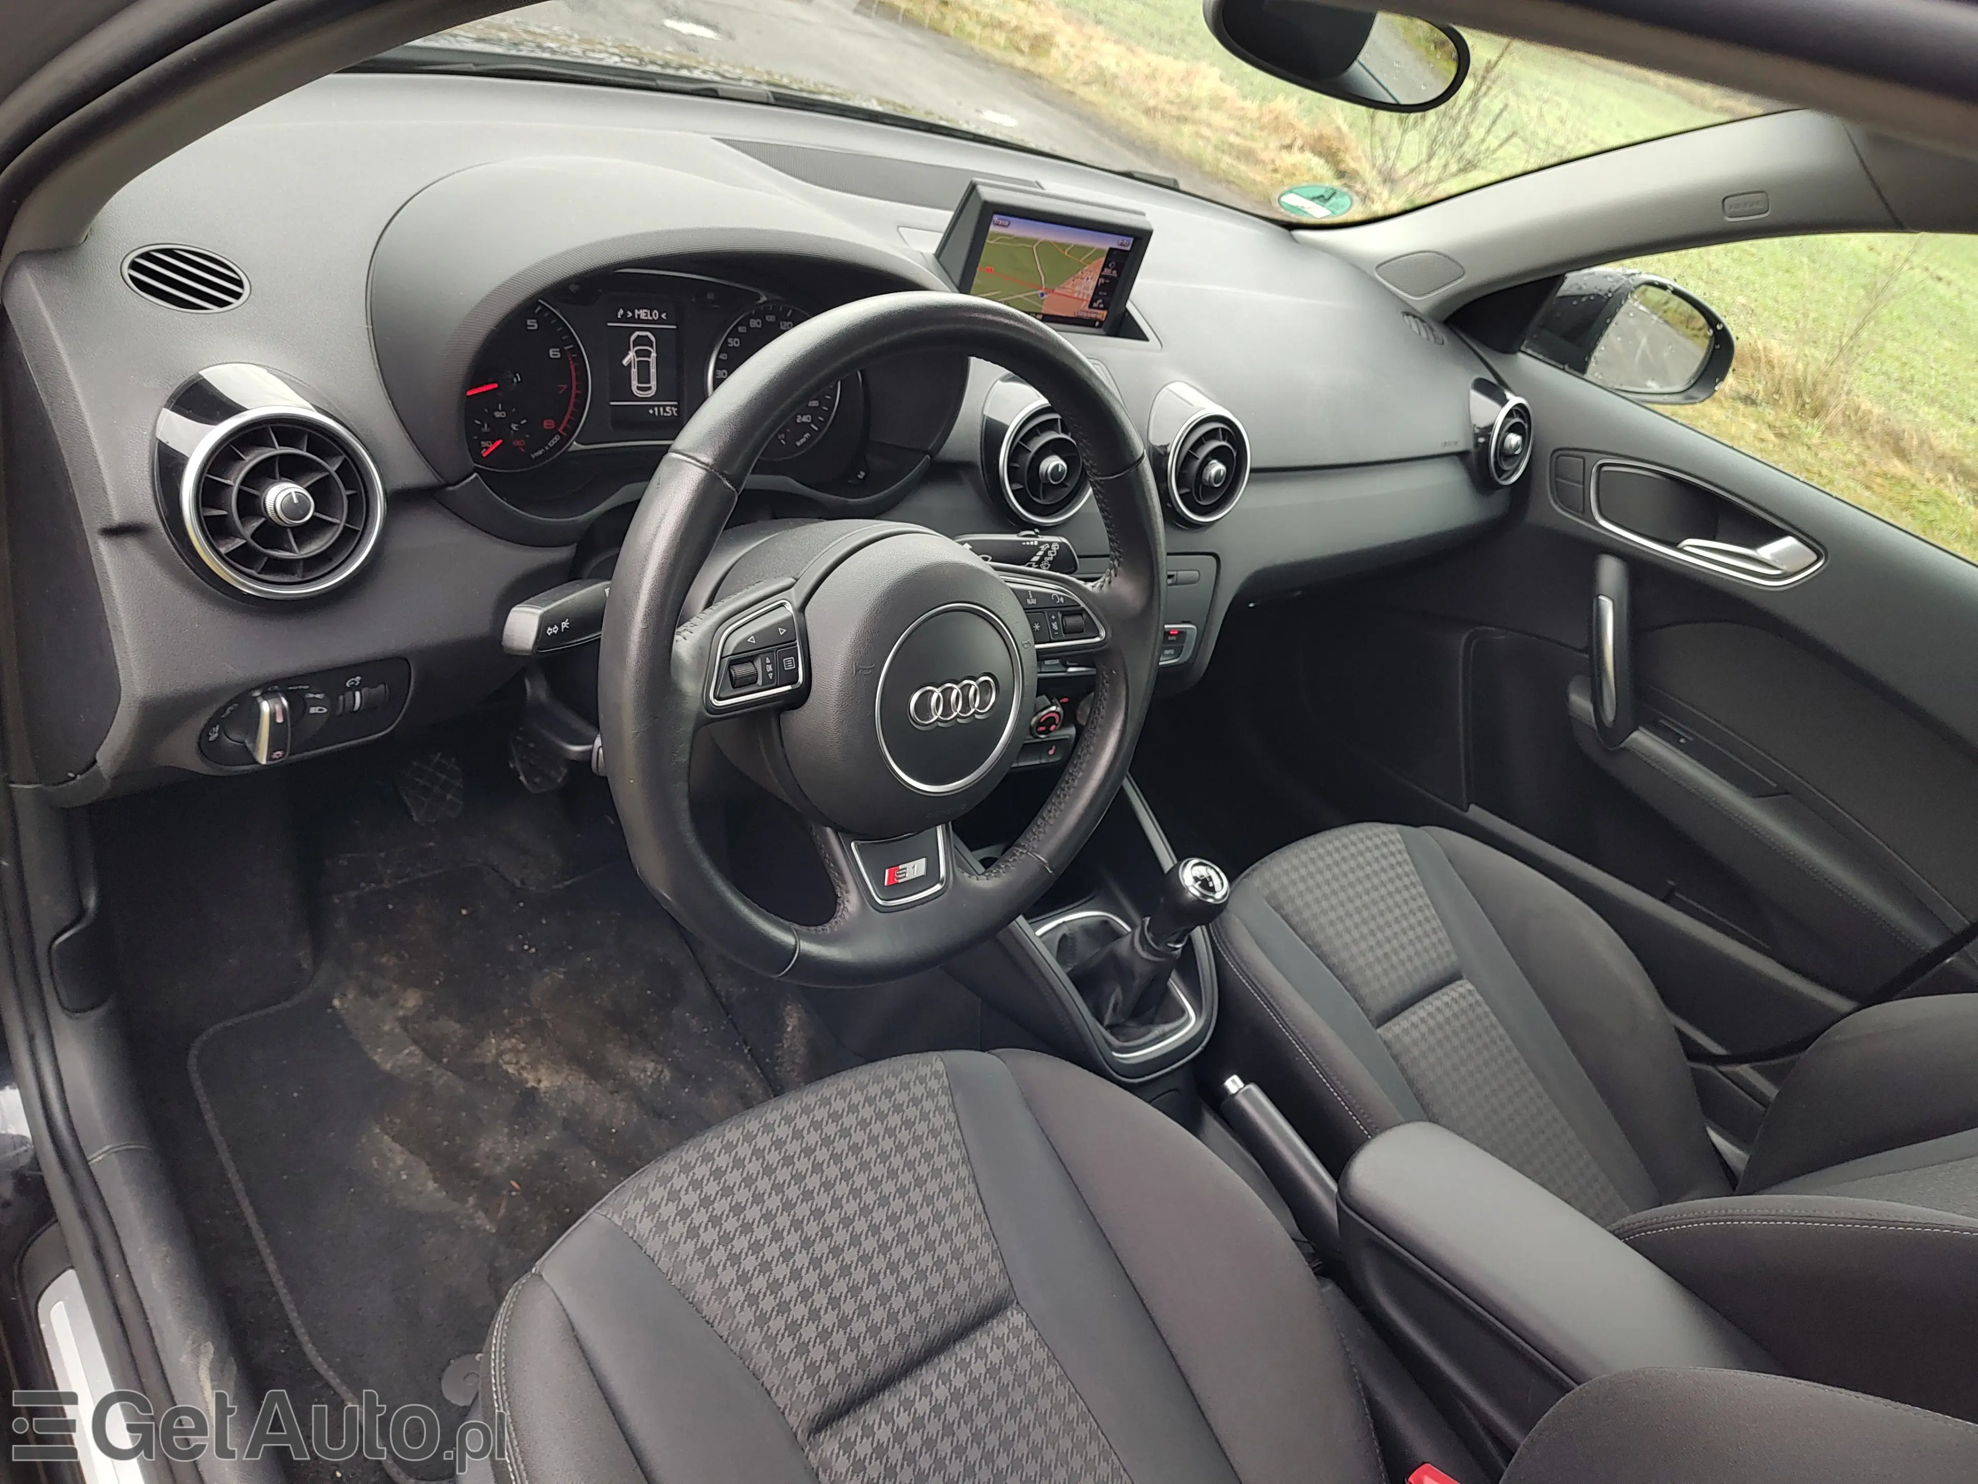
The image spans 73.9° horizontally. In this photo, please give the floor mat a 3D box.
[{"bbox_3d":[-0.393,0.300,1.130,0.450,0.030,0.580,-13,47,-41],"label":"floor mat"}]

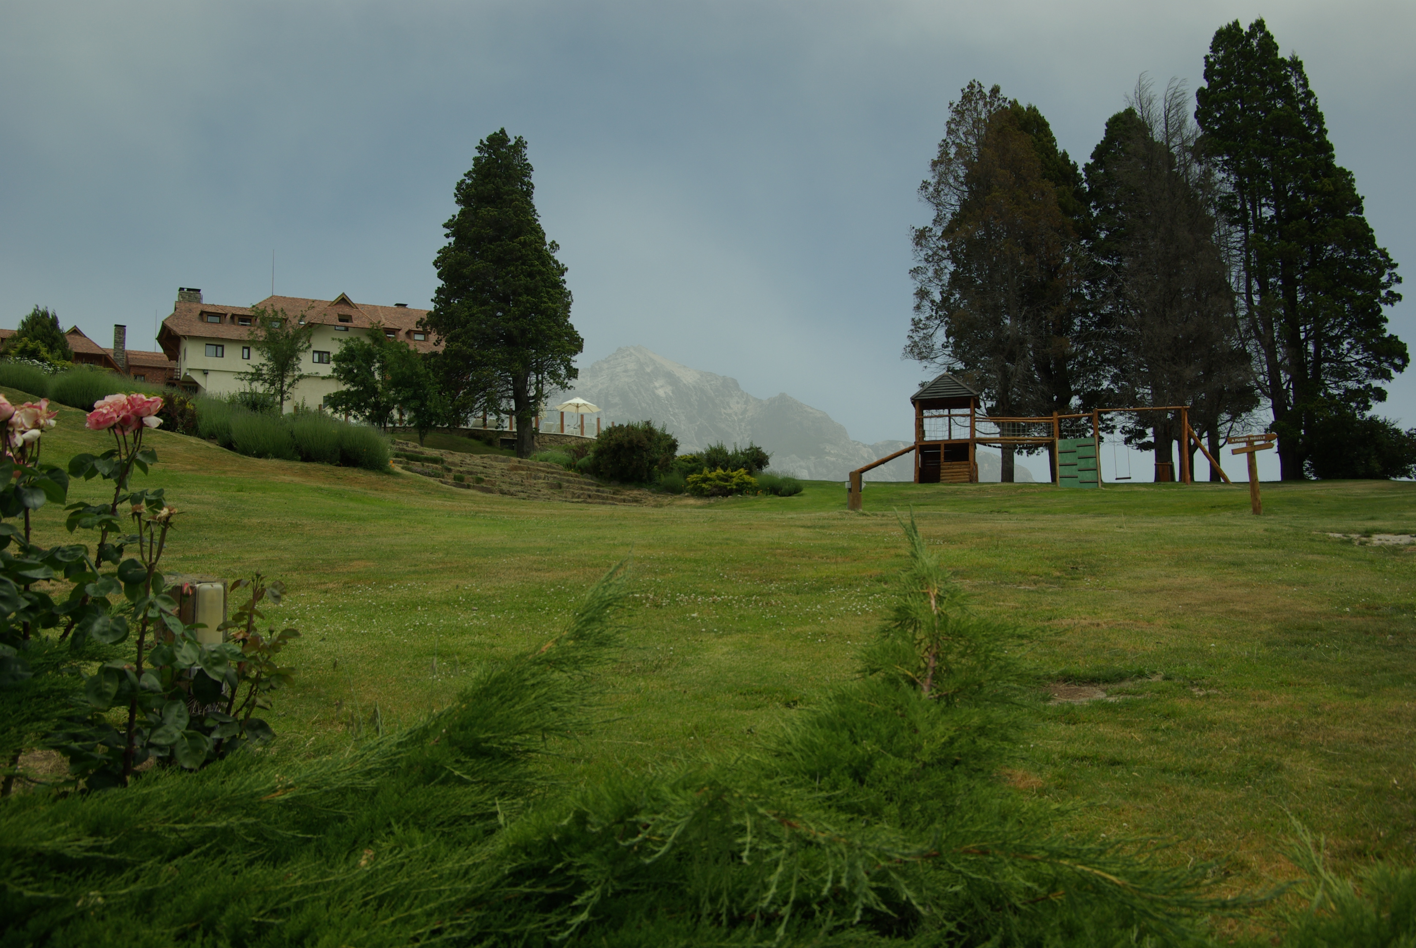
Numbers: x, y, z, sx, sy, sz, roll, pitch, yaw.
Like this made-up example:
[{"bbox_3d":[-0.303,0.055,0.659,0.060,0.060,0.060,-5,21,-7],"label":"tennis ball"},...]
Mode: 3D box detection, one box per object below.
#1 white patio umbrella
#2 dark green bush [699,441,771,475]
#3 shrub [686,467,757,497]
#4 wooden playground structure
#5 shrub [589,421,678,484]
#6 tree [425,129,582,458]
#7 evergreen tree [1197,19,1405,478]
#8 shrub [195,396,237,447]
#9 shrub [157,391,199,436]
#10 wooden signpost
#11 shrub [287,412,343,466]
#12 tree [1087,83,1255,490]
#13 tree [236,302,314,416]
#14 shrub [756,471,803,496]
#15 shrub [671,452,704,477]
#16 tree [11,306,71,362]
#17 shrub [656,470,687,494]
[{"bbox_3d":[-7.466,-3.261,67.000,2.650,2.250,2.650,0,-5,-6],"label":"white patio umbrella"},{"bbox_3d":[0.849,-0.398,37.000,2.150,1.300,1.700,-1,-5,1],"label":"dark green bush"},{"bbox_3d":[0.395,0.229,34.990,2.070,0.840,1.800,0,1,1],"label":"shrub"},{"bbox_3d":[9.101,-1.174,33.000,10.300,3.200,2.400,-1,-5,10],"label":"wooden playground structure"},{"bbox_3d":[-2.307,-0.649,36.500,2.600,1.900,2.350,0,-5,-4],"label":"shrub"},{"bbox_3d":[-7.431,-6.559,42.856,5.510,11.870,5.400,0,1,-10],"label":"tree"},{"bbox_3d":[24.098,-9.118,47.775,8.200,18.590,8.000,1,2,27],"label":"evergreen tree"},{"bbox_3d":[-10.001,-1.056,24.000,0.900,1.000,0.850,1,-5,-23],"label":"shrub"},{"bbox_3d":[-12.782,-1.454,28.487,1.010,1.080,1.050,0,2,-24],"label":"shrub"},{"bbox_3d":[11.046,0.000,24.000,0.930,1.600,0.250,-2,-5,12],"label":"wooden signpost"},{"bbox_3d":[-9.472,-0.880,28.485,1.270,1.270,1.300,0,1,-18],"label":"shrub"},{"bbox_3d":[18.835,-7.905,47.803,6.710,16.280,6.600,1,1,22],"label":"tree"},{"bbox_3d":[-16.491,-4.127,44.945,2.860,4.500,2.800,0,1,-20],"label":"tree"},{"bbox_3d":[2.038,0.271,34.000,1.300,0.700,1.100,-1,-5,3],"label":"shrub"},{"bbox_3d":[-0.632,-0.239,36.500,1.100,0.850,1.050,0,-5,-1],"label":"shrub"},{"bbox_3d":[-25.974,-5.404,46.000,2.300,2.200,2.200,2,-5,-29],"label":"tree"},{"bbox_3d":[-1.051,0.239,34.000,0.860,0.680,0.800,0,-5,-2],"label":"shrub"}]

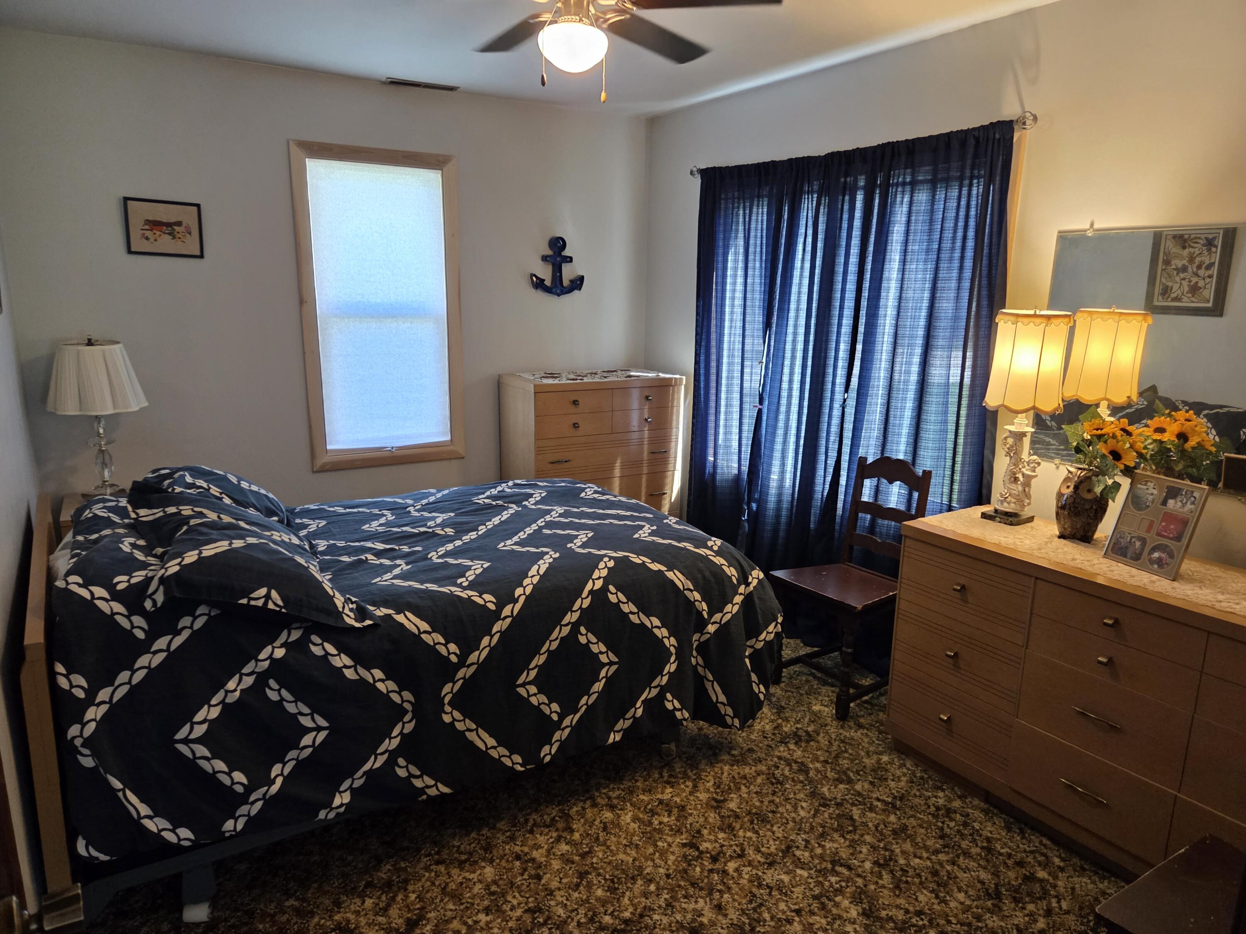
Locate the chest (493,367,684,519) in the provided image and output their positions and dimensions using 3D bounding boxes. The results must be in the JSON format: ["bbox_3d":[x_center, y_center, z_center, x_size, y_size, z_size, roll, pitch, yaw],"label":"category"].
[{"bbox_3d":[-0.167,0.072,4.401,0.838,1.115,0.472,-6,14,-27],"label":"chest"}]

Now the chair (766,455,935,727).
[{"bbox_3d":[0.862,0.436,3.183,0.400,0.910,0.430,-7,15,-31],"label":"chair"}]

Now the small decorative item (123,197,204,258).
[{"bbox_3d":[-1.908,-0.996,3.452,0.281,0.228,0.024,-7,15,-31],"label":"small decorative item"}]

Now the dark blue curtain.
[{"bbox_3d":[0.819,-0.253,3.598,0.120,2.127,1.622,-8,15,-34],"label":"dark blue curtain"}]

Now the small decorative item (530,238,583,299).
[{"bbox_3d":[-0.351,-1.065,4.416,0.327,0.310,0.045,-7,15,-31],"label":"small decorative item"}]

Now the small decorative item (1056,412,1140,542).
[{"bbox_3d":[1.425,0.033,2.519,0.220,0.390,0.190,11,16,38],"label":"small decorative item"}]

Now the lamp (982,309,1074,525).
[{"bbox_3d":[1.268,-0.157,2.630,0.236,0.668,0.236,-7,15,-31],"label":"lamp"}]

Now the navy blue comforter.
[{"bbox_3d":[-0.707,0.457,2.902,1.988,0.700,1.510,-7,15,-31],"label":"navy blue comforter"}]

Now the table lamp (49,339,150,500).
[{"bbox_3d":[-2.002,-0.178,3.179,0.335,0.636,0.335,-7,15,-31],"label":"table lamp"}]

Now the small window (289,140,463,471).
[{"bbox_3d":[-1.151,-0.744,3.995,0.767,1.495,0.080,-7,15,-31],"label":"small window"}]

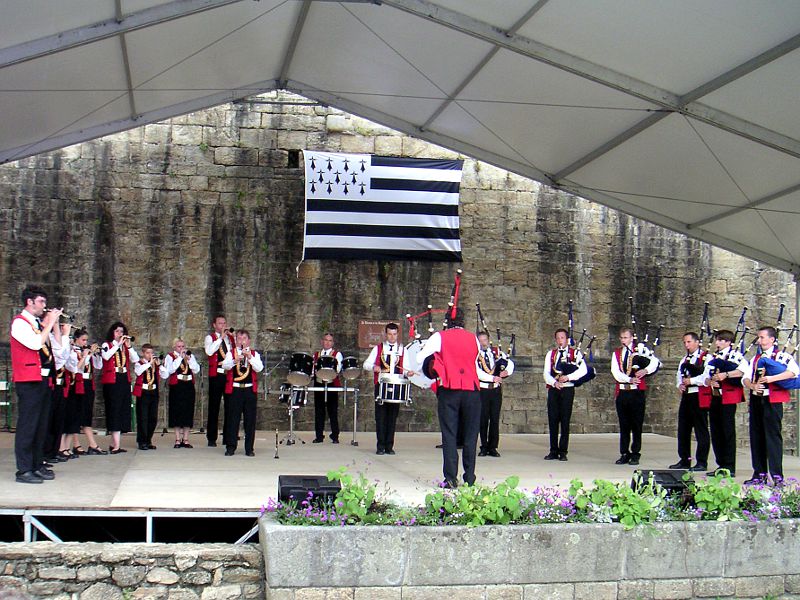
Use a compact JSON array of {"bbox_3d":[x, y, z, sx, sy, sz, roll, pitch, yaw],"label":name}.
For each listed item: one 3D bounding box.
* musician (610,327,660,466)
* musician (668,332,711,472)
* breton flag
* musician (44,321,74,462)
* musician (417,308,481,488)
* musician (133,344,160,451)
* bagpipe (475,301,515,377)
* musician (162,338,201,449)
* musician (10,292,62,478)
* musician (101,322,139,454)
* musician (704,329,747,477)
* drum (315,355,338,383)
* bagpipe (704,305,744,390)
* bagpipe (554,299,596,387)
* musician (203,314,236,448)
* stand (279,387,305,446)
[{"bbox_3d":[3.127,1.277,11.704,0.620,1.770,0.450,-1,-5,25],"label":"musician"},{"bbox_3d":[3.655,1.277,11.050,0.420,1.740,0.500,5,-6,-33],"label":"musician"},{"bbox_3d":[-0.319,-1.745,16.475,2.980,1.970,0.070,2,-5,-12],"label":"breton flag"},{"bbox_3d":[-3.980,1.057,10.355,0.480,1.640,0.480,0,-5,15],"label":"musician"},{"bbox_3d":[0.488,0.965,8.650,0.600,1.760,0.480,2,-5,-10],"label":"musician"},{"bbox_3d":[-3.429,1.318,11.998,0.420,1.420,0.380,4,-6,-33],"label":"musician"},{"bbox_3d":[1.312,0.534,12.188,0.520,1.020,0.420,1,-5,8],"label":"bagpipe"},{"bbox_3d":[-3.098,1.326,12.450,0.500,1.560,0.450,4,-6,-25],"label":"musician"},{"bbox_3d":[-3.362,0.784,8.100,0.460,1.800,0.480,1,-5,9],"label":"musician"},{"bbox_3d":[-3.654,1.135,11.492,0.500,1.690,0.450,6,-6,-42],"label":"musician"},{"bbox_3d":[3.892,1.231,10.500,0.430,1.730,0.500,3,-5,-21],"label":"musician"},{"bbox_3d":[-1.096,1.022,13.100,0.340,0.280,0.340,2,-39,0],"label":"drum"},{"bbox_3d":[3.860,0.572,10.350,0.500,1.030,0.450,3,-5,-21],"label":"bagpipe"},{"bbox_3d":[2.361,0.587,11.850,0.550,1.180,0.480,-1,-5,23],"label":"bagpipe"},{"bbox_3d":[-2.628,1.186,12.830,0.500,1.860,0.440,6,-6,-42],"label":"musician"},{"bbox_3d":[-1.659,1.762,13.547,0.380,0.880,0.380,2,-5,-5],"label":"stand"}]

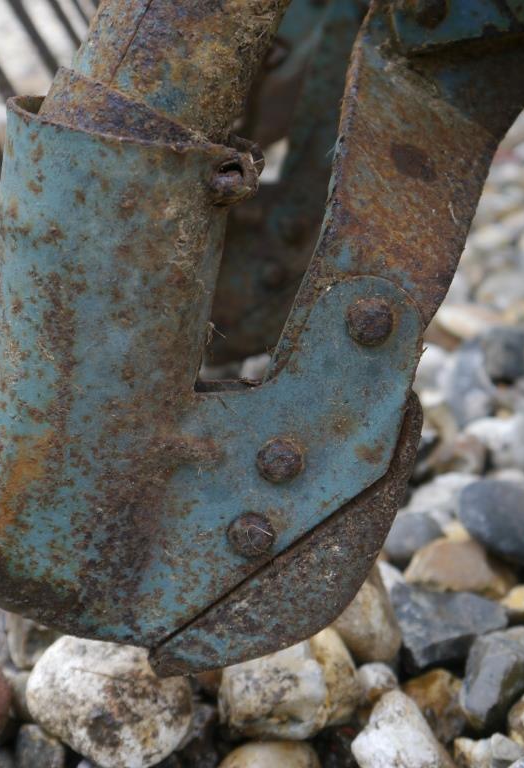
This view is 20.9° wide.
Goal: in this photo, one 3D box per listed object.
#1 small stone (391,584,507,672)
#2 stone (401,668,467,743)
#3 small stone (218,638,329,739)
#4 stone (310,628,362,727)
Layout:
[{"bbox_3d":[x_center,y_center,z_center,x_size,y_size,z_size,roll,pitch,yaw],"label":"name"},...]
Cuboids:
[{"bbox_3d":[0.067,0.088,0.513,0.041,0.024,0.034,0,26,0],"label":"small stone"},{"bbox_3d":[0.058,0.109,0.482,0.025,0.023,0.023,0,26,0],"label":"stone"},{"bbox_3d":[0.004,0.101,0.472,0.035,0.028,0.034,0,26,0],"label":"small stone"},{"bbox_3d":[0.024,0.116,0.562,0.030,0.036,0.029,0,22,0],"label":"stone"}]

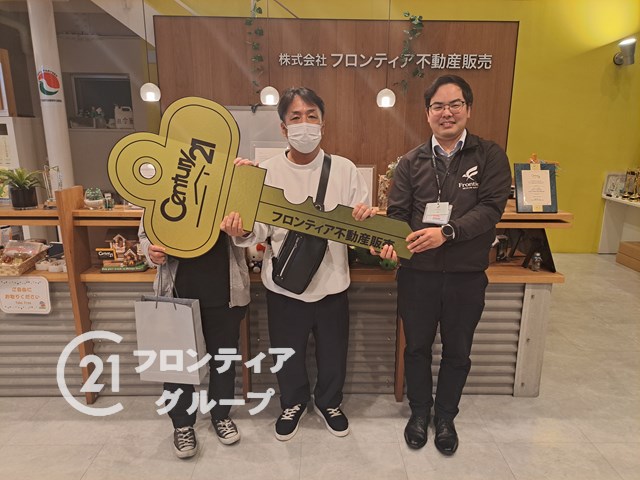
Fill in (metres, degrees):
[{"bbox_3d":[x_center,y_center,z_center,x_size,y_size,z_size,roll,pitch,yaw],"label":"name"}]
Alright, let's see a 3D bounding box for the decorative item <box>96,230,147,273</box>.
[{"bbox_3d":[-1.081,0.068,2.455,0.262,0.204,0.140,-1,14,-6],"label":"decorative item"}]

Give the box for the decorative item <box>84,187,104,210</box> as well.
[{"bbox_3d":[-1.143,-0.217,2.256,0.088,0.106,0.086,0,14,-1],"label":"decorative item"}]

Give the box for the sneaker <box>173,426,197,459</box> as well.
[{"bbox_3d":[-0.643,0.906,2.132,0.102,0.110,0.280,-3,15,-15],"label":"sneaker"}]

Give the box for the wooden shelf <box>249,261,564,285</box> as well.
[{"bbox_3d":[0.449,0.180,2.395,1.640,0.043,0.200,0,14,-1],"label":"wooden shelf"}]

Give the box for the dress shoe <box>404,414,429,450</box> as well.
[{"bbox_3d":[0.509,0.935,2.298,0.111,0.115,0.298,4,14,15],"label":"dress shoe"}]

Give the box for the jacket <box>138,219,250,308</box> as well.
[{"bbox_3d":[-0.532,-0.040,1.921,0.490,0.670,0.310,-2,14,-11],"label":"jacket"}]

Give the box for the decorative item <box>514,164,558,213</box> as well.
[{"bbox_3d":[1.093,-0.258,2.248,0.203,0.250,0.020,0,-6,-1],"label":"decorative item"}]

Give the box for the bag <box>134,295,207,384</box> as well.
[{"bbox_3d":[-0.603,0.407,1.802,0.248,0.333,0.085,2,15,9],"label":"bag"}]

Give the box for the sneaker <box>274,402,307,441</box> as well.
[{"bbox_3d":[-0.146,0.925,2.345,0.107,0.108,0.288,5,14,19],"label":"sneaker"}]

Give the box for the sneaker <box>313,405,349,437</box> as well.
[{"bbox_3d":[0.054,0.876,2.279,0.102,0.108,0.280,-7,16,-26],"label":"sneaker"}]

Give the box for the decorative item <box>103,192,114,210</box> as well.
[{"bbox_3d":[-1.058,-0.196,2.228,0.047,0.080,0.047,0,14,-1],"label":"decorative item"}]

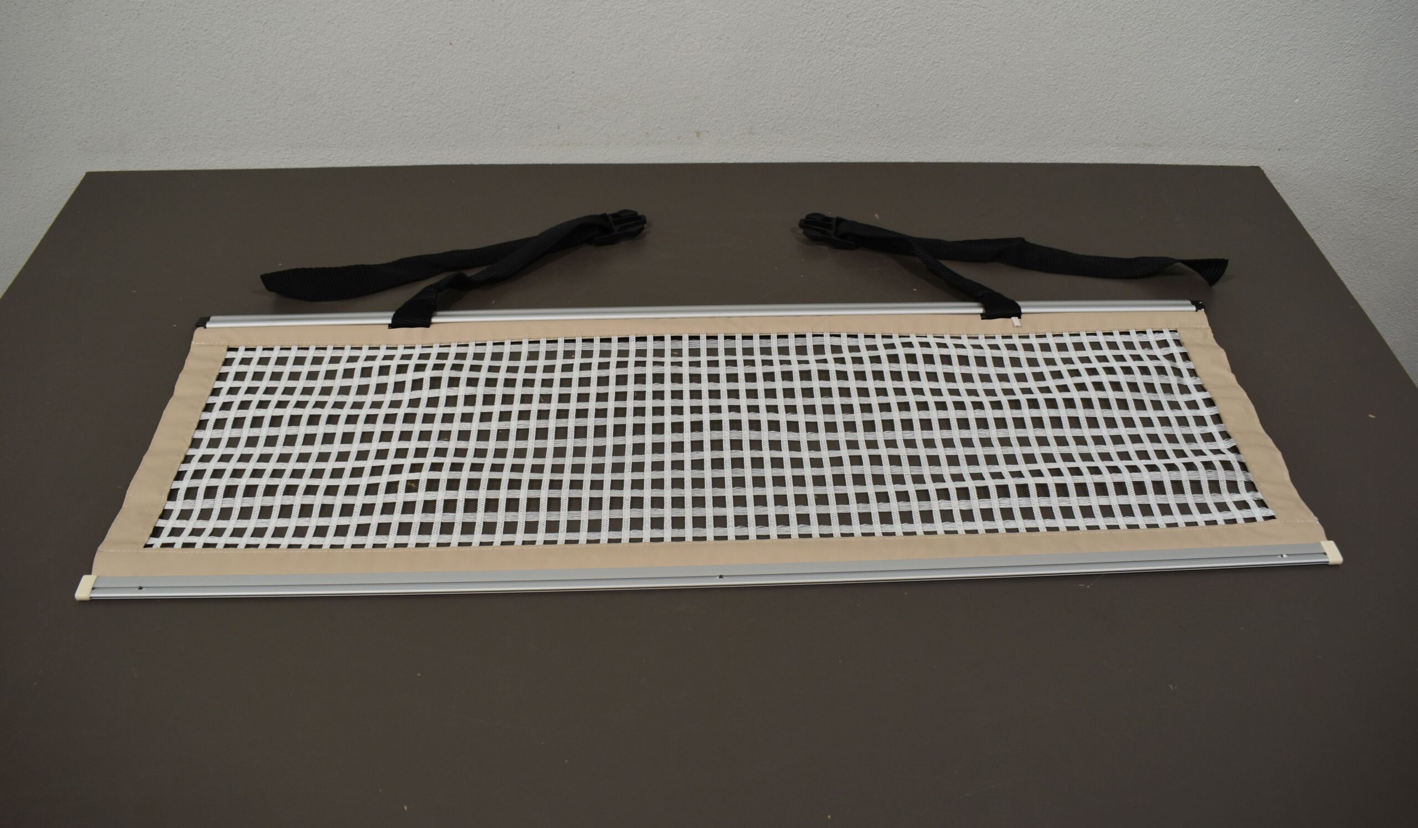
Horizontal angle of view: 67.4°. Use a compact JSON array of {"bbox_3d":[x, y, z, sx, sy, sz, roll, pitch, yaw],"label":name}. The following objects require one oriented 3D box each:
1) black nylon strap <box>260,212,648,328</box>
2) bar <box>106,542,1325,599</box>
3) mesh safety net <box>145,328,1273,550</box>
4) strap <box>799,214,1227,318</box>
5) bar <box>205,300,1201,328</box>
[{"bbox_3d":[-0.258,-0.153,1.151,0.420,0.037,0.128,-15,49,-16],"label":"black nylon strap"},{"bbox_3d":[0.016,0.132,0.906,1.080,0.009,0.021,-1,46,-3],"label":"bar"},{"bbox_3d":[0.009,0.010,1.020,0.998,0.011,0.257,-1,46,-3],"label":"mesh safety net"},{"bbox_3d":[0.326,-0.154,1.169,0.475,0.037,0.139,10,47,8],"label":"strap"},{"bbox_3d":[0.003,-0.107,1.133,1.080,0.011,0.015,-1,46,-3],"label":"bar"}]

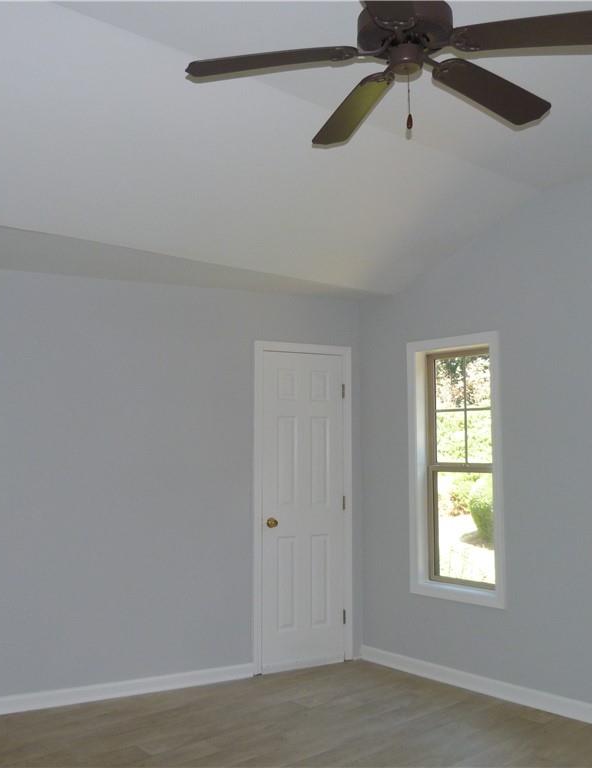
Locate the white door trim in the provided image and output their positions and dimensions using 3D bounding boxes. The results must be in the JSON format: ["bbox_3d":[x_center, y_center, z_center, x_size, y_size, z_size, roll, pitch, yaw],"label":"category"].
[{"bbox_3d":[0.048,0.785,4.881,0.710,2.104,0.040,2,-5,-25],"label":"white door trim"}]

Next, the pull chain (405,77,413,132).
[{"bbox_3d":[0.348,-0.867,2.279,0.018,0.177,0.018,0,-5,0],"label":"pull chain"}]

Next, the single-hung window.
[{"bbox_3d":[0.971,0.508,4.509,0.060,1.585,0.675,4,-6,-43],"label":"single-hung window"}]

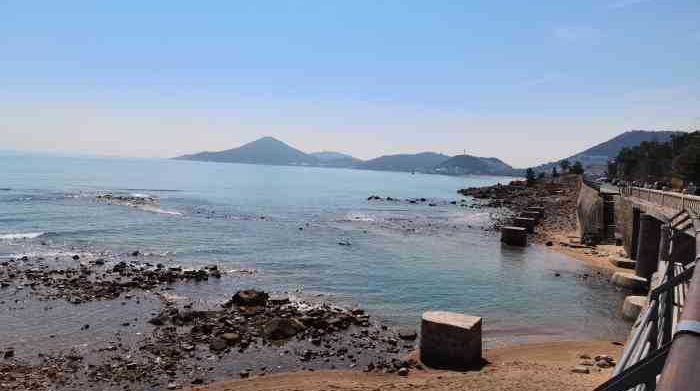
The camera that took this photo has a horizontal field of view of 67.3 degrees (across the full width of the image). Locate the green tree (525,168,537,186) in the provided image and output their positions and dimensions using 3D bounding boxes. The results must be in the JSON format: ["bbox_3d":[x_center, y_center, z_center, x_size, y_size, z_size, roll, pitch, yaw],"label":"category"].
[{"bbox_3d":[49.879,-5.202,144.862,3.100,4.950,3.100,4,4,25],"label":"green tree"}]

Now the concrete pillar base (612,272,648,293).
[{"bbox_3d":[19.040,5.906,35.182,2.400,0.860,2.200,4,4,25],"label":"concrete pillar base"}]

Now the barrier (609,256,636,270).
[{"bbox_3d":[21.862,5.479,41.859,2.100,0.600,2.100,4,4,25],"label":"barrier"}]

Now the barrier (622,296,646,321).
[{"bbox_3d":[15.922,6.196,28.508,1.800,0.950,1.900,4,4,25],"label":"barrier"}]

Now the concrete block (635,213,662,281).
[{"bbox_3d":[20.735,3.452,35.880,1.500,4.100,1.500,4,4,25],"label":"concrete block"}]

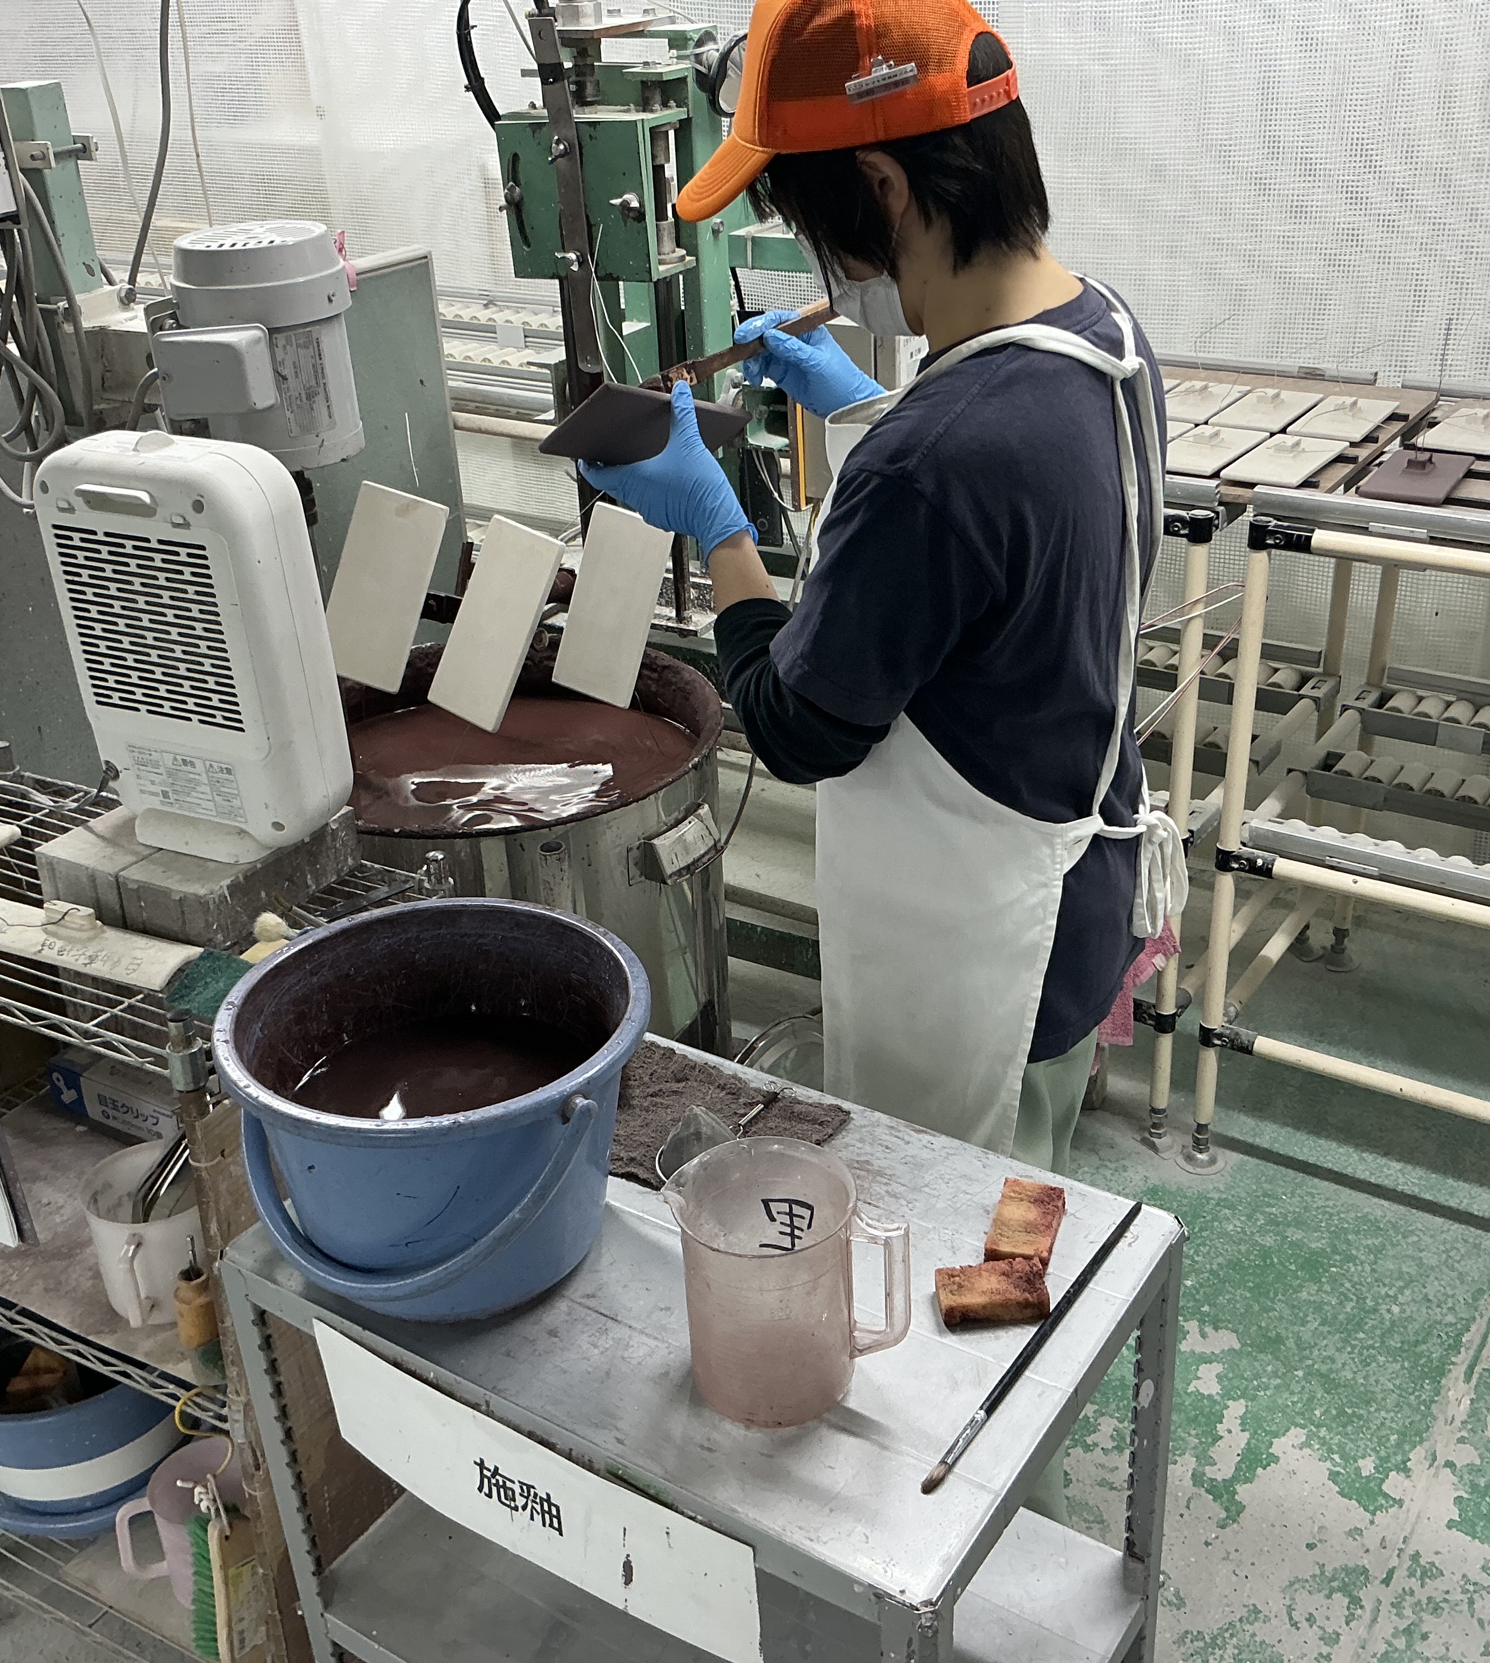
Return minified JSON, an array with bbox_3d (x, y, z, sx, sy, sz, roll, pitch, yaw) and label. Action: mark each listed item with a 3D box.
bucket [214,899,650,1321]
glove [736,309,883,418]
[{"bbox_3d":[-0.218,0.209,1.315,0.308,0.198,0.303,-2,27,1],"label":"bucket"},{"bbox_3d":[0.059,-0.399,1.540,0.150,0.085,0.085,18,19,-25],"label":"glove"}]

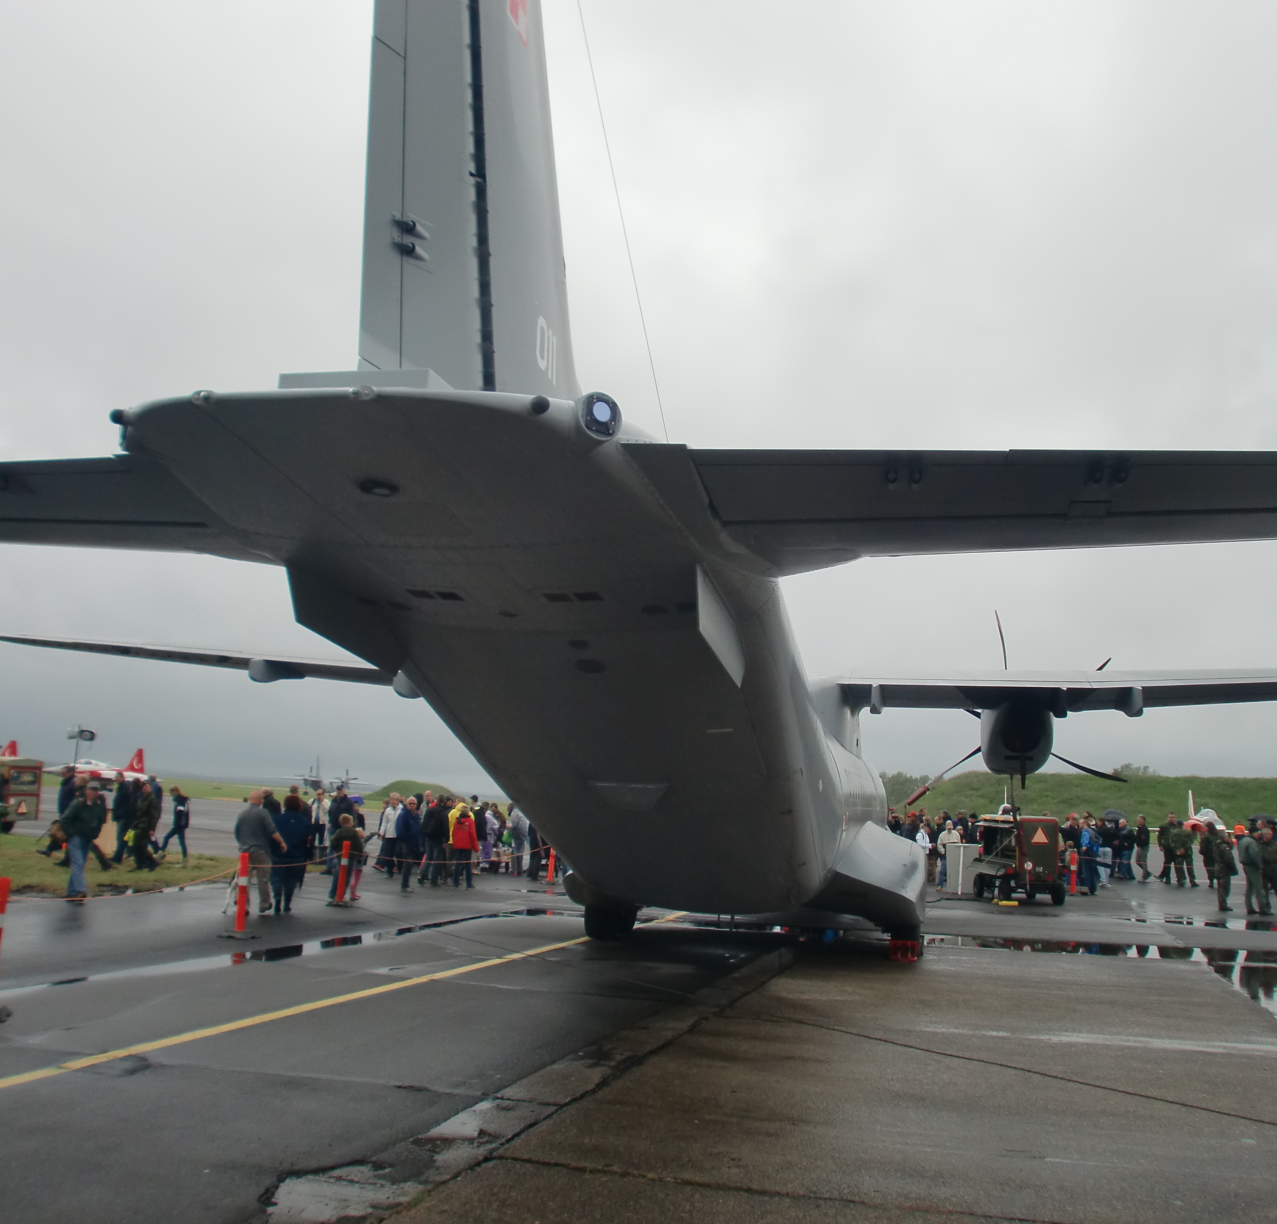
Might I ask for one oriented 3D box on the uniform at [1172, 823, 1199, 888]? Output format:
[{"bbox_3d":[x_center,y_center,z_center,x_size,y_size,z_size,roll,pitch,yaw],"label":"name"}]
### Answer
[{"bbox_3d":[14.485,6.457,32.500,0.640,1.620,0.450,0,-9,18],"label":"uniform"}]

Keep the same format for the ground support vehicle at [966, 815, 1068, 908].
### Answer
[{"bbox_3d":[8.001,5.226,25.900,1.380,1.760,2.250,4,-9,-5],"label":"ground support vehicle"}]

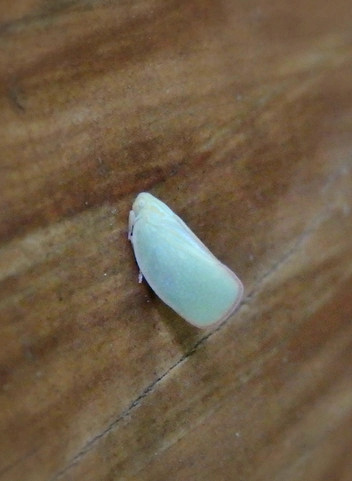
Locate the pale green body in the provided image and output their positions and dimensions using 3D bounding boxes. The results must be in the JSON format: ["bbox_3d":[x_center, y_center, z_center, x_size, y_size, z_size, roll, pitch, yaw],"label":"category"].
[{"bbox_3d":[0.000,0.001,0.066,0.010,0.005,0.004,53,40,0],"label":"pale green body"}]

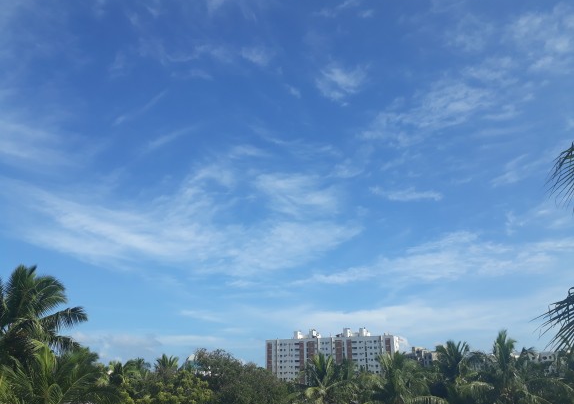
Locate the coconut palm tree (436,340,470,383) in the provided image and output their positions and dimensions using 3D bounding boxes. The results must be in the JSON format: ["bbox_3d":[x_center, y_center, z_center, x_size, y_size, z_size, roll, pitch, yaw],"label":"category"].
[{"bbox_3d":[21.420,23.620,55.490,6.500,12.500,6.500,0,-23,0],"label":"coconut palm tree"}]

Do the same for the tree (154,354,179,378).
[{"bbox_3d":[-22.790,34.420,82.220,6.500,12.500,6.500,0,-23,0],"label":"tree"}]

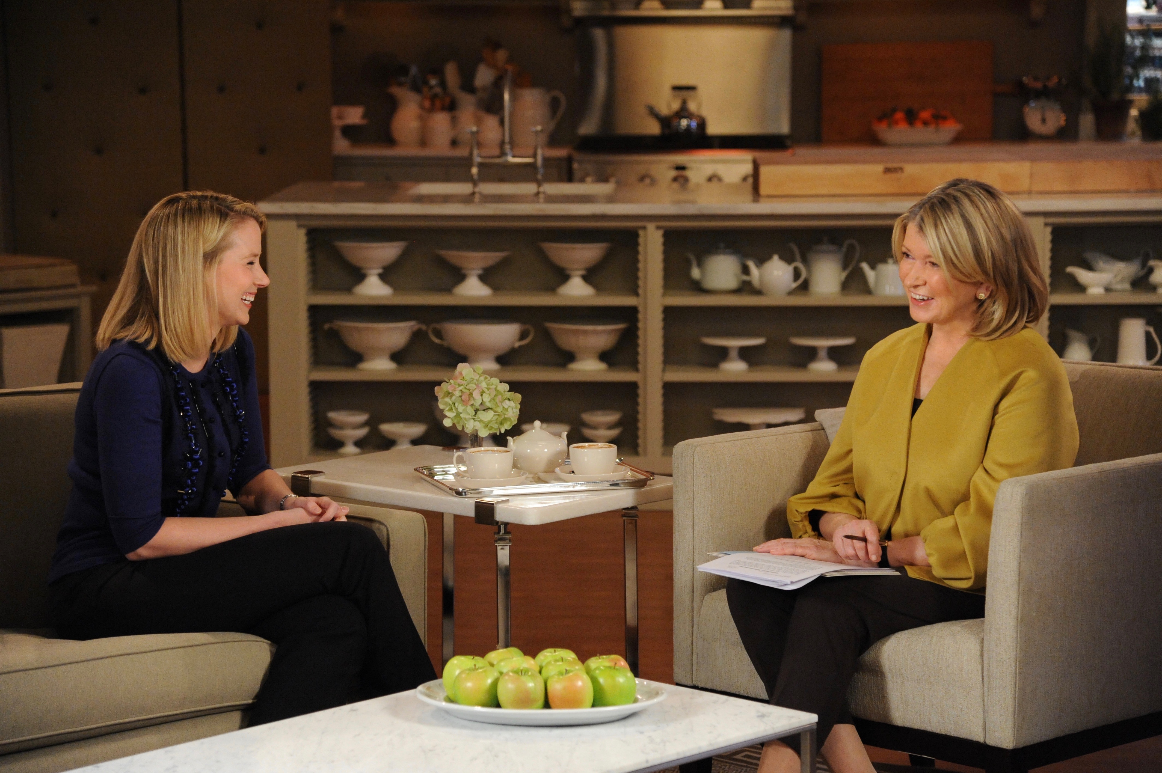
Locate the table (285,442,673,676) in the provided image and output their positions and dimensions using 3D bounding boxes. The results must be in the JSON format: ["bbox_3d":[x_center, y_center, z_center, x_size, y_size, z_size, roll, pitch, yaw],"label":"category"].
[{"bbox_3d":[-0.235,0.476,6.812,0.760,0.575,0.480,6,9,41],"label":"table"}]

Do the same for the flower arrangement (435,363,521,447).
[{"bbox_3d":[-0.222,0.027,6.800,0.186,0.160,0.180,0,7,0],"label":"flower arrangement"}]

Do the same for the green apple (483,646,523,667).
[{"bbox_3d":[-0.131,0.478,5.380,0.076,0.072,0.076,0,7,0],"label":"green apple"}]

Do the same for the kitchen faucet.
[{"bbox_3d":[-0.235,-0.811,10.017,0.240,0.410,0.250,0,7,0],"label":"kitchen faucet"}]

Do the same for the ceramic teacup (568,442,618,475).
[{"bbox_3d":[0.026,0.155,6.620,0.100,0.069,0.110,0,7,0],"label":"ceramic teacup"}]

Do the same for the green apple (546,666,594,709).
[{"bbox_3d":[-0.019,0.501,5.220,0.078,0.073,0.078,0,7,0],"label":"green apple"}]

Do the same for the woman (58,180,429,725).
[{"bbox_3d":[-0.550,0.270,5.758,0.840,1.240,0.530,5,9,37],"label":"woman"}]

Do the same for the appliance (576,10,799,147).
[{"bbox_3d":[0.425,-1.284,13.142,0.920,0.600,0.500,0,7,0],"label":"appliance"}]

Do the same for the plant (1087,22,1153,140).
[{"bbox_3d":[2.229,-1.262,13.100,0.270,0.490,0.260,0,7,0],"label":"plant"}]

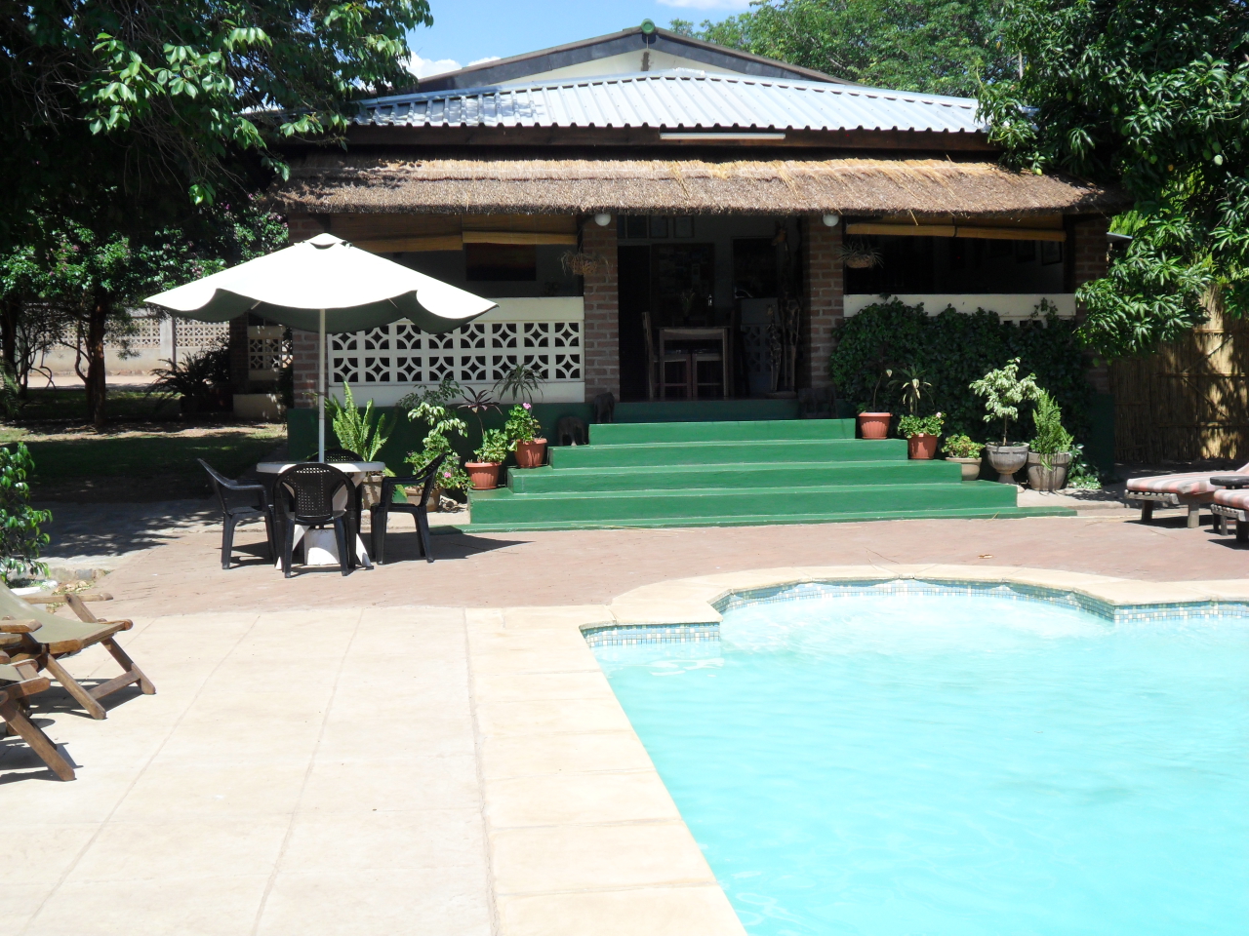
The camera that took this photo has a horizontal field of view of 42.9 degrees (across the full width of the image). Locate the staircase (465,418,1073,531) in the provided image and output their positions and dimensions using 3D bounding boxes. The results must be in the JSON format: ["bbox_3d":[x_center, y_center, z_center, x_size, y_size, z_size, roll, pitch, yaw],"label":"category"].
[{"bbox_3d":[1.059,0.011,14.440,5.173,0.750,2.700,-1,4,-9],"label":"staircase"}]

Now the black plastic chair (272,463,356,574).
[{"bbox_3d":[-2.115,0.327,10.900,0.560,0.785,0.560,-1,4,-9],"label":"black plastic chair"}]

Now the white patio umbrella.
[{"bbox_3d":[-2.137,-0.491,11.330,2.470,2.360,2.200,-1,4,-5],"label":"white patio umbrella"}]

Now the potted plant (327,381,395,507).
[{"bbox_3d":[-2.548,-0.221,15.323,0.700,1.260,0.650,-1,4,-7],"label":"potted plant"}]

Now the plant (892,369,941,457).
[{"bbox_3d":[2.858,-0.525,15.524,0.470,0.885,0.450,-1,4,-9],"label":"plant"}]

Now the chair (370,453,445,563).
[{"bbox_3d":[-1.592,0.280,11.631,0.540,0.800,0.560,-2,4,-13],"label":"chair"}]

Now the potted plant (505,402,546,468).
[{"bbox_3d":[-0.961,-0.320,15.551,0.410,0.655,0.400,-1,4,-7],"label":"potted plant"}]

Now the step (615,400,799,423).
[{"bbox_3d":[0.852,-0.580,16.401,1.950,0.210,0.400,-1,4,-7],"label":"step"}]

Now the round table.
[{"bbox_3d":[-2.175,0.328,11.382,0.910,0.725,0.910,-1,4,-9],"label":"round table"}]

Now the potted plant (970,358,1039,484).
[{"bbox_3d":[3.826,-0.467,15.982,0.674,1.294,0.620,-1,4,-9],"label":"potted plant"}]

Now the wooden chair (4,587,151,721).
[{"bbox_3d":[-2.566,0.593,6.712,1.000,0.830,0.600,0,4,6],"label":"wooden chair"}]

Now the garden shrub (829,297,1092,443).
[{"bbox_3d":[3.479,-0.924,16.432,2.680,1.640,0.550,-1,4,-7],"label":"garden shrub"}]

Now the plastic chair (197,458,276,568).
[{"bbox_3d":[-2.805,0.309,11.493,0.540,0.800,0.560,-2,4,-16],"label":"plastic chair"}]

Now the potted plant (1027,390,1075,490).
[{"bbox_3d":[4.227,-0.271,15.720,0.475,0.993,0.450,-1,4,-9],"label":"potted plant"}]

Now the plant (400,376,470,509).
[{"bbox_3d":[-1.814,-0.230,15.256,0.700,1.290,0.620,-1,4,-7],"label":"plant"}]

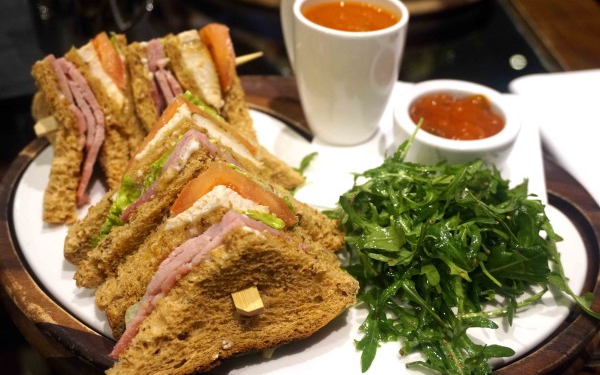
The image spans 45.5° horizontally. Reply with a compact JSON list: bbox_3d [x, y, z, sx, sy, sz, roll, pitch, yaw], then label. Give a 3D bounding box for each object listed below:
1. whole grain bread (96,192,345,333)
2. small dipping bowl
[{"bbox_3d":[-0.036,0.028,0.340,0.123,0.062,0.018,-15,41,-19],"label":"whole grain bread"},{"bbox_3d":[0.092,-0.033,0.429,0.072,0.030,0.072,1,39,0],"label":"small dipping bowl"}]

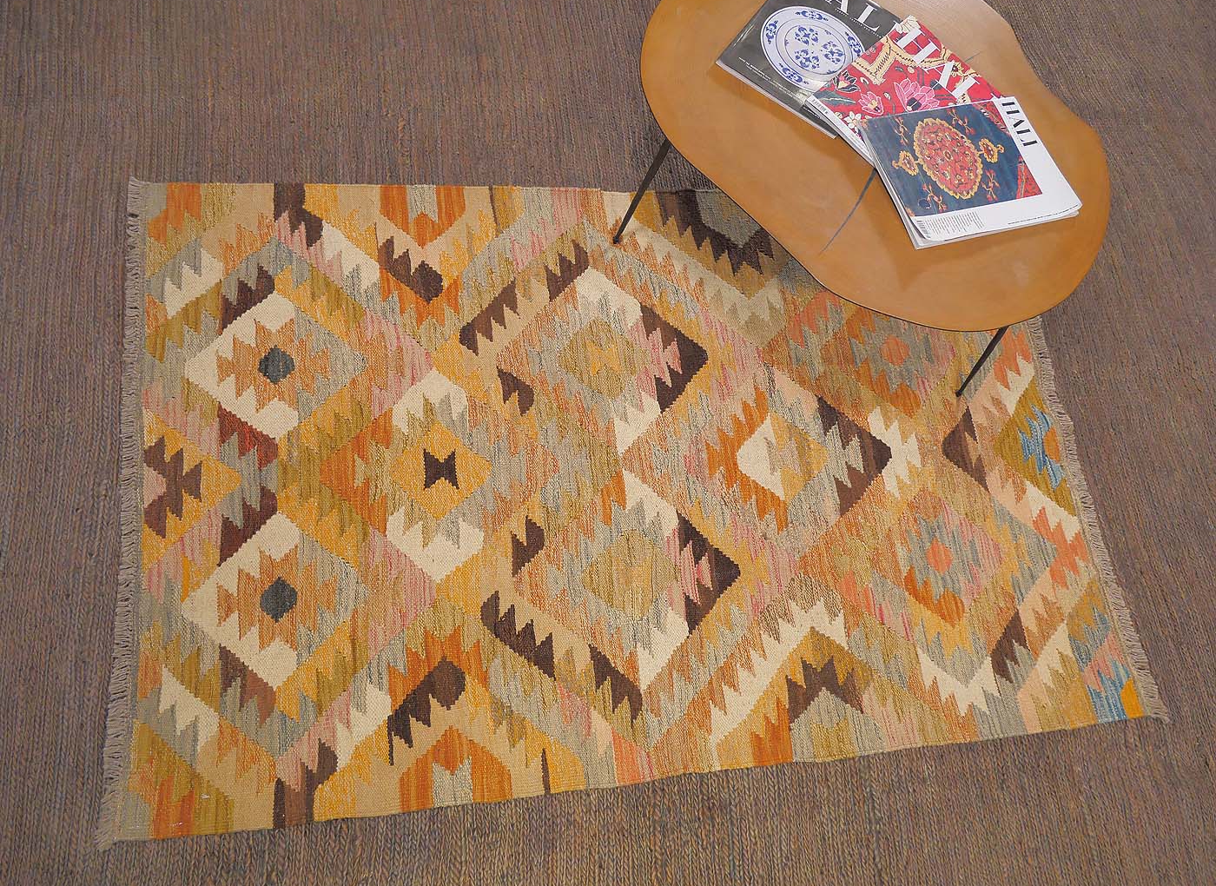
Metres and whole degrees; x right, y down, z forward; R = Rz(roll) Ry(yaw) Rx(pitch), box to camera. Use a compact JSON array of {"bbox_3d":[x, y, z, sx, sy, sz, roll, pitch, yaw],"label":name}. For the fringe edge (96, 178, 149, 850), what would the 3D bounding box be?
[{"bbox_3d":[-0.769,0.044,1.575,0.050,0.010,1.120,-3,70,-13],"label":"fringe edge"}]

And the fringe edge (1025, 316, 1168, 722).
[{"bbox_3d":[0.926,-0.020,1.972,0.056,0.010,1.122,-2,69,-13],"label":"fringe edge"}]

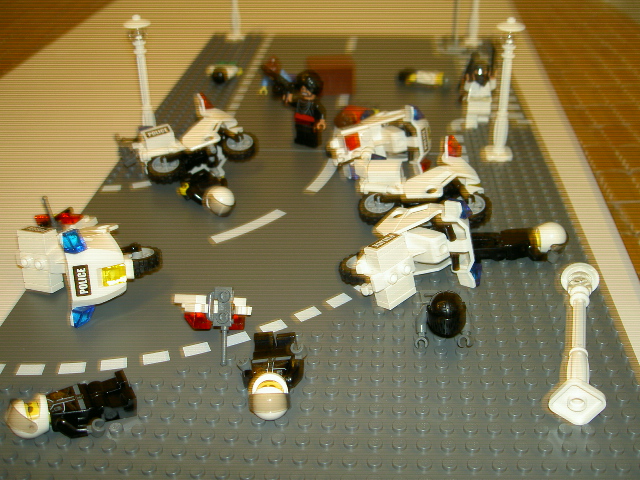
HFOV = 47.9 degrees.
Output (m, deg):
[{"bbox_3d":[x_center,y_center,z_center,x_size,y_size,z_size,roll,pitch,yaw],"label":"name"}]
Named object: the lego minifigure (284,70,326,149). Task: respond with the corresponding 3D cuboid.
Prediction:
[{"bbox_3d":[-0.008,-0.079,0.433,0.024,0.045,0.016,17,36,26],"label":"lego minifigure"}]

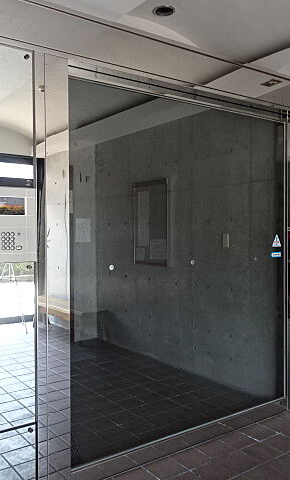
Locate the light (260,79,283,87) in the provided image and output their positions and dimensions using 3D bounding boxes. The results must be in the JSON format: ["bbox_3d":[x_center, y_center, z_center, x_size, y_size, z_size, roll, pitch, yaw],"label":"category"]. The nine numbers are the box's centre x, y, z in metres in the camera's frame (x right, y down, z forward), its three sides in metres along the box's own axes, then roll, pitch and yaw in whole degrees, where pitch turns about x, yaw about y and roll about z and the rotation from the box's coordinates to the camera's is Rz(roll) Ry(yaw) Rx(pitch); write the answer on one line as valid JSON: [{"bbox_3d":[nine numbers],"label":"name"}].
[{"bbox_3d":[0.926,-1.145,3.241,0.117,0.030,0.120,-1,2,-36],"label":"light"}]

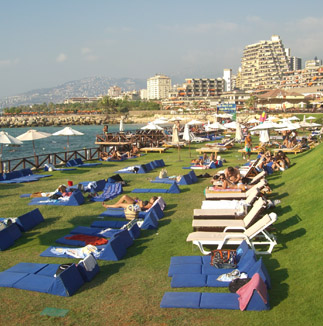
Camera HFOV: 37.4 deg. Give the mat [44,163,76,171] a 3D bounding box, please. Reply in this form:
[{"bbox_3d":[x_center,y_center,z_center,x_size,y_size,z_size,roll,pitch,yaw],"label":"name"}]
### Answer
[{"bbox_3d":[-5.426,0.162,26.058,1.750,0.420,0.750,0,6,0],"label":"mat"}]

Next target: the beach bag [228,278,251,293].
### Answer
[{"bbox_3d":[1.440,2.225,8.756,0.420,0.210,0.270,1,6,6],"label":"beach bag"}]

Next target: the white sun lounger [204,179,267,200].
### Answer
[{"bbox_3d":[2.320,0.994,15.319,1.890,0.780,0.680,0,7,-1],"label":"white sun lounger"}]

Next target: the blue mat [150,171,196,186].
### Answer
[{"bbox_3d":[0.542,0.659,22.124,1.930,0.412,1.255,2,8,25],"label":"blue mat"}]

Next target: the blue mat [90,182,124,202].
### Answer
[{"bbox_3d":[-2.111,1.120,18.842,0.628,0.412,1.930,1,7,13],"label":"blue mat"}]

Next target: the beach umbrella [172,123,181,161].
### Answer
[{"bbox_3d":[1.001,-1.298,30.246,0.500,2.380,0.500,-5,6,1],"label":"beach umbrella"}]

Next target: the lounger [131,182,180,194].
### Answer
[{"bbox_3d":[-0.188,0.904,17.949,1.811,0.380,0.600,0,7,5],"label":"lounger"}]

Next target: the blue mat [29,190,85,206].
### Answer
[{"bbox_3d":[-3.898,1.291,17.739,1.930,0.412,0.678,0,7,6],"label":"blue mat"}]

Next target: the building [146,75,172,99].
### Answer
[{"bbox_3d":[-3.226,-109.237,717.000,25.000,40.000,25.000,6,10,45],"label":"building"}]

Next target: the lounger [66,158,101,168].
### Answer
[{"bbox_3d":[-4.585,-0.075,28.608,1.930,0.412,1.318,-1,7,3],"label":"lounger"}]

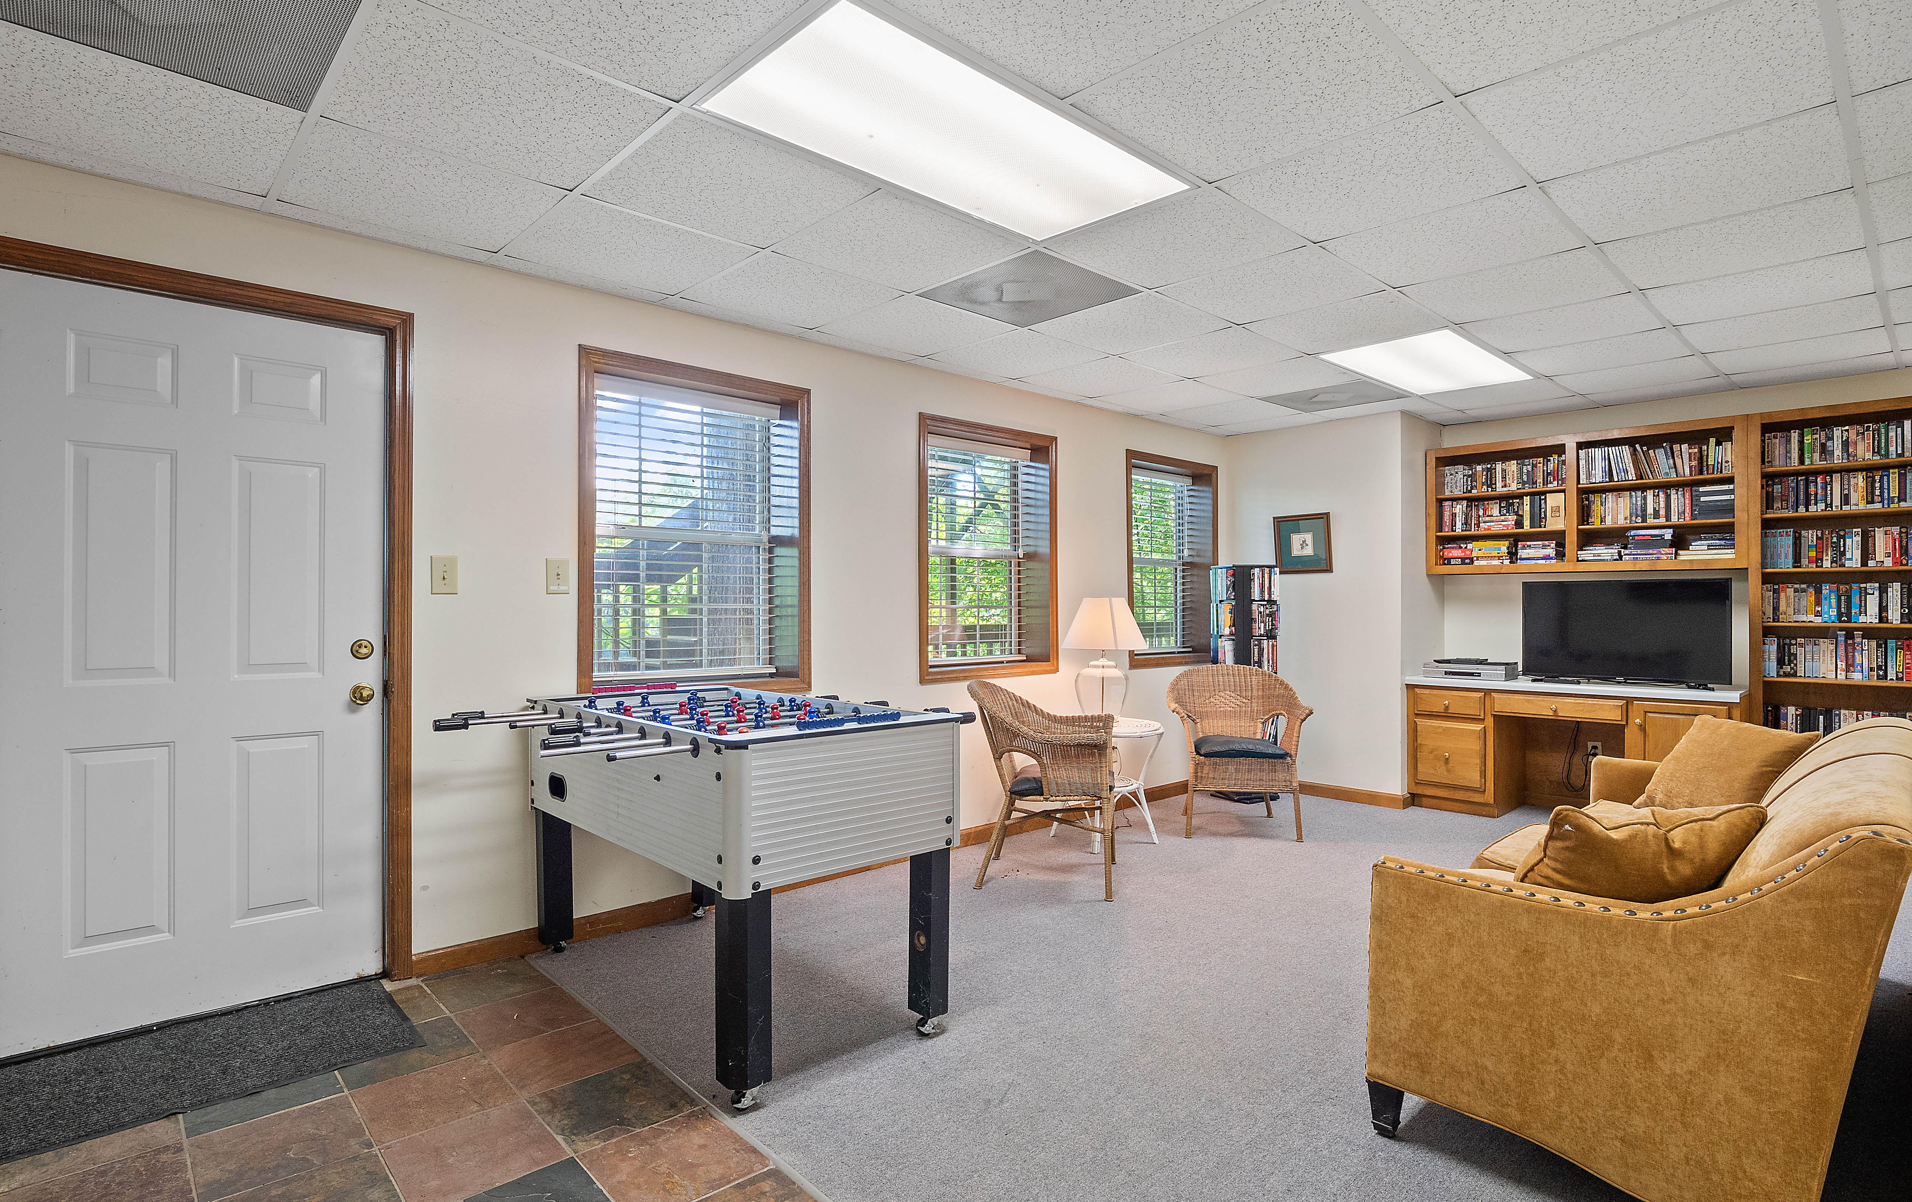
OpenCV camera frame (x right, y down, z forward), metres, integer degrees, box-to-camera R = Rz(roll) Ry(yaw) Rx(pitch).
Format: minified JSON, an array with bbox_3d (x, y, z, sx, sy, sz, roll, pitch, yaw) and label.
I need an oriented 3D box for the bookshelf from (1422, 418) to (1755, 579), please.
[{"bbox_3d":[3.568,-0.550,5.081,1.495,0.780,0.290,0,-1,44],"label":"bookshelf"}]

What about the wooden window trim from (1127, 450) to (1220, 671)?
[{"bbox_3d":[1.381,-0.245,5.684,0.980,1.325,0.130,1,-1,-42],"label":"wooden window trim"}]

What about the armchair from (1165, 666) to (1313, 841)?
[{"bbox_3d":[1.522,0.805,4.820,0.730,0.860,0.660,0,0,8],"label":"armchair"}]

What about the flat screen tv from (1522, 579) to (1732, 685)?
[{"bbox_3d":[3.582,0.170,4.759,0.901,0.550,0.100,0,-1,44],"label":"flat screen tv"}]

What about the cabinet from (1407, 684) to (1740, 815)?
[{"bbox_3d":[3.446,0.856,4.960,1.508,0.770,0.600,0,-1,44],"label":"cabinet"}]

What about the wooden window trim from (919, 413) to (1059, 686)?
[{"bbox_3d":[0.175,-0.249,4.611,0.995,1.315,0.130,1,-1,-42],"label":"wooden window trim"}]

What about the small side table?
[{"bbox_3d":[0.760,0.935,4.540,0.600,0.590,0.600,0,0,0],"label":"small side table"}]

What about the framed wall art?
[{"bbox_3d":[2.215,-0.364,5.666,0.030,0.378,0.385,1,-1,-44],"label":"framed wall art"}]

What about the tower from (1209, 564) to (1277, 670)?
[{"bbox_3d":[1.843,0.512,5.600,0.330,1.460,0.330,0,-1,-20],"label":"tower"}]

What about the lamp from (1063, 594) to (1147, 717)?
[{"bbox_3d":[0.768,0.311,4.570,0.430,0.670,0.430,0,0,0],"label":"lamp"}]

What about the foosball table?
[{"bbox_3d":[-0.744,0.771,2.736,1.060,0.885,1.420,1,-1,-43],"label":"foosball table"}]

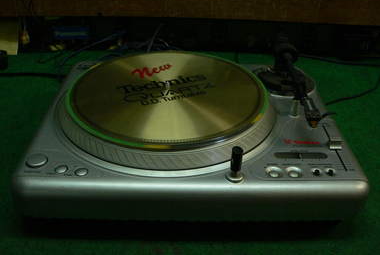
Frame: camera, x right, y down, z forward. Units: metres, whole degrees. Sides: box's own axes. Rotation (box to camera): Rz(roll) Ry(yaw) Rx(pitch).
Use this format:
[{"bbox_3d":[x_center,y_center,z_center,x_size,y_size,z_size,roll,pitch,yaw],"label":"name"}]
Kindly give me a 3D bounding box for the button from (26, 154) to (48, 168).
[{"bbox_3d":[-0.194,0.042,0.501,0.025,0.005,0.025,1,34,-1],"label":"button"}]

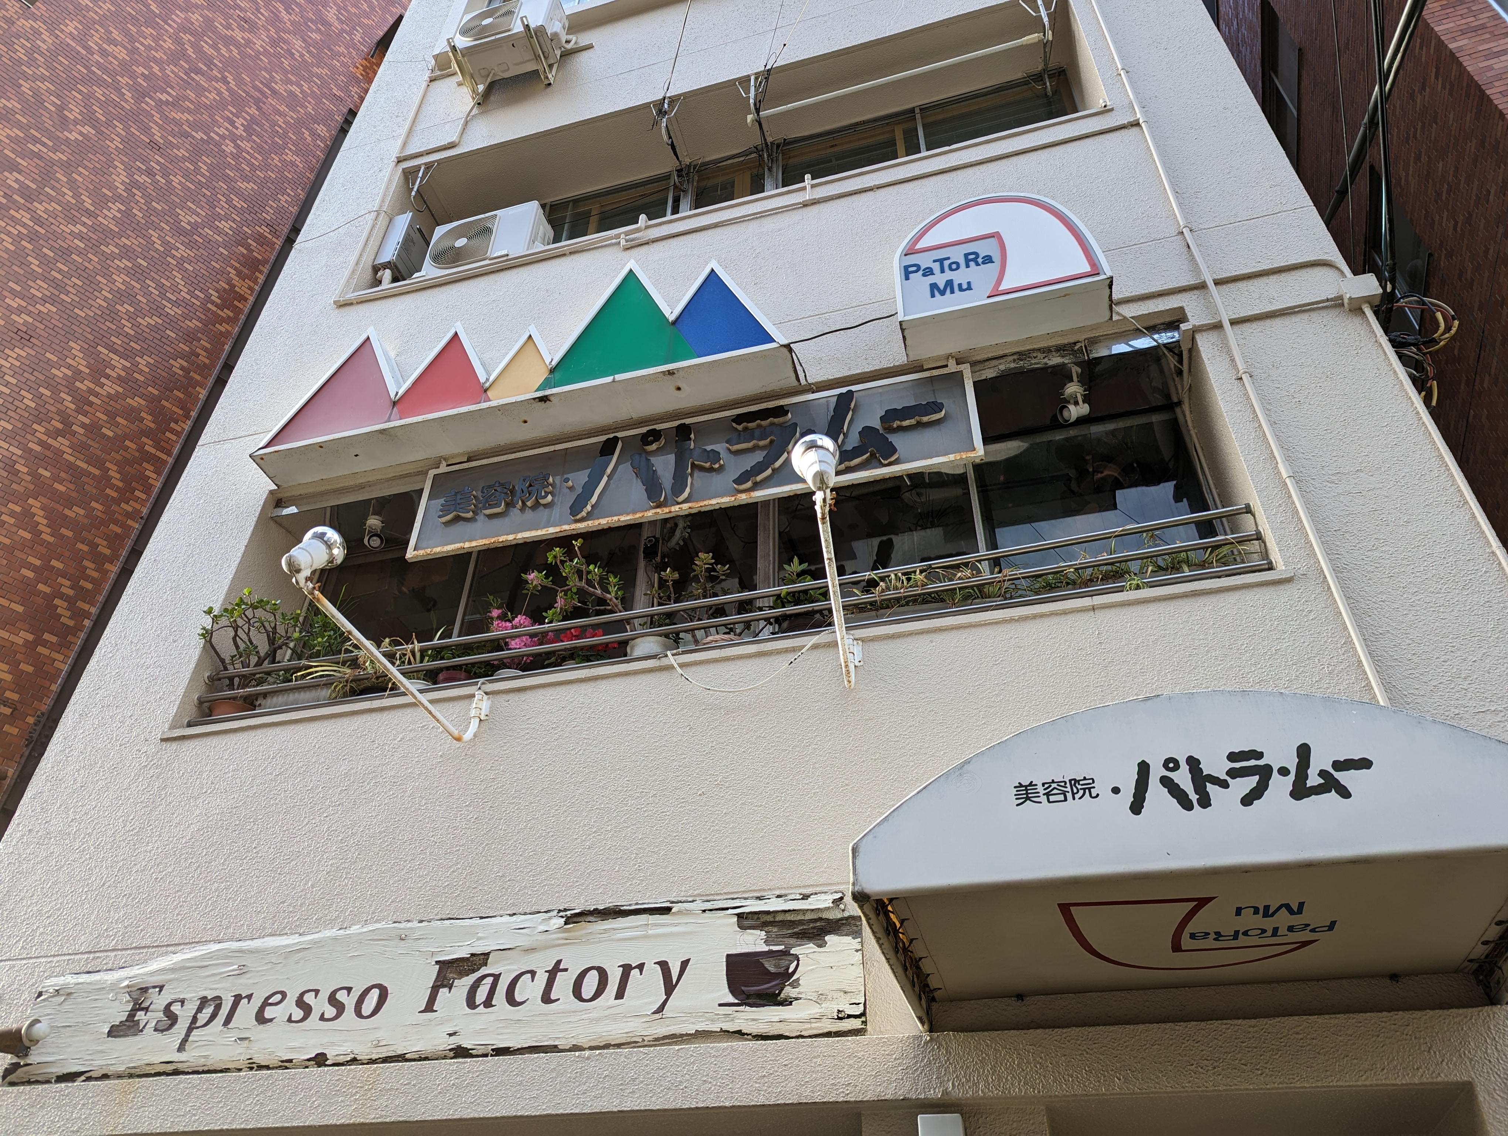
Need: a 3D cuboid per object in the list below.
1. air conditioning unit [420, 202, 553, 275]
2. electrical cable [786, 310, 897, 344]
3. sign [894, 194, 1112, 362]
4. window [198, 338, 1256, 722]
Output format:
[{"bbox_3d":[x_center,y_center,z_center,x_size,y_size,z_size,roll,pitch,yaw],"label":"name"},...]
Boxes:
[{"bbox_3d":[-1.776,-2.105,7.037,0.764,0.553,0.275,-9,-39,13],"label":"air conditioning unit"},{"bbox_3d":[0.432,-1.160,5.083,0.566,0.080,0.060,-9,-39,13],"label":"electrical cable"},{"bbox_3d":[1.148,-1.437,5.006,0.937,0.787,0.248,-9,-39,13],"label":"sign"},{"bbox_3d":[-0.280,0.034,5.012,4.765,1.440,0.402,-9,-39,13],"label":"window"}]

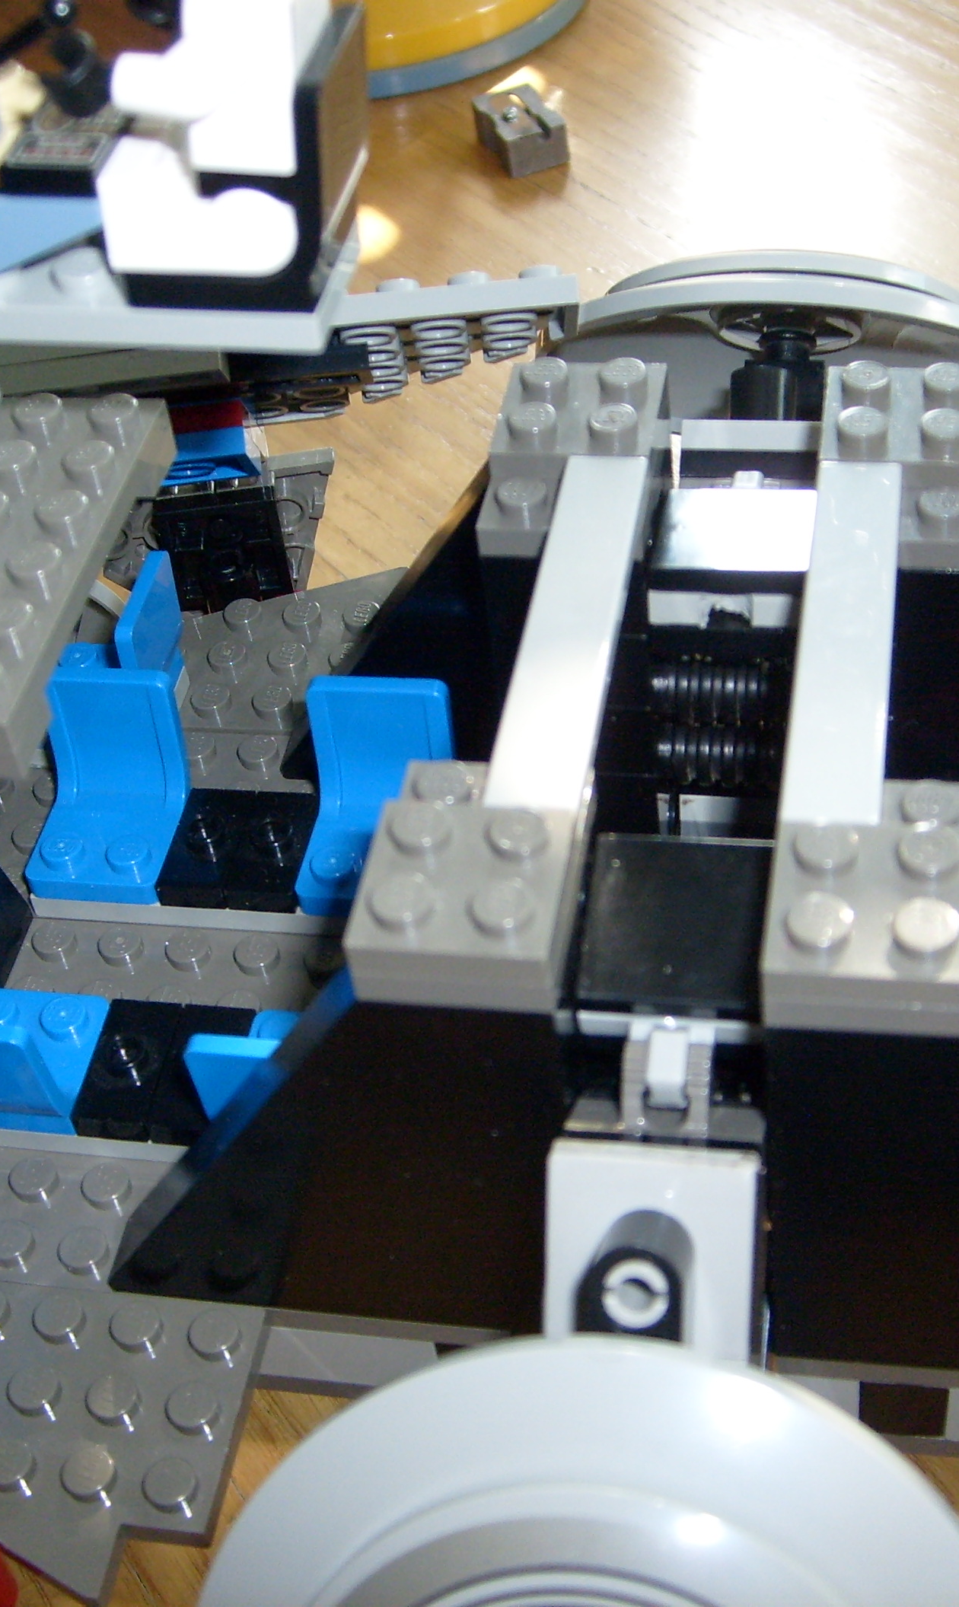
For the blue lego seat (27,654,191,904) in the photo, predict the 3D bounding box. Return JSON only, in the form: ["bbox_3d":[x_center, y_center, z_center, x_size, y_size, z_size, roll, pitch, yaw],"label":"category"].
[{"bbox_3d":[-0.044,-0.002,0.251,0.016,0.019,0.018,3,45,11],"label":"blue lego seat"}]

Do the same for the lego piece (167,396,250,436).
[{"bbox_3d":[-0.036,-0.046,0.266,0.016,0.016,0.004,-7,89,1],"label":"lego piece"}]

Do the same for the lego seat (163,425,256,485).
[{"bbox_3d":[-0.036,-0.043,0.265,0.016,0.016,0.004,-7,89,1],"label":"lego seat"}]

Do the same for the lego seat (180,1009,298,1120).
[{"bbox_3d":[-0.018,0.024,0.214,0.016,0.018,0.019,3,45,12],"label":"lego seat"}]

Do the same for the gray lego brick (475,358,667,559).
[{"bbox_3d":[0.009,-0.035,0.216,0.016,0.008,0.024,3,45,12],"label":"gray lego brick"}]

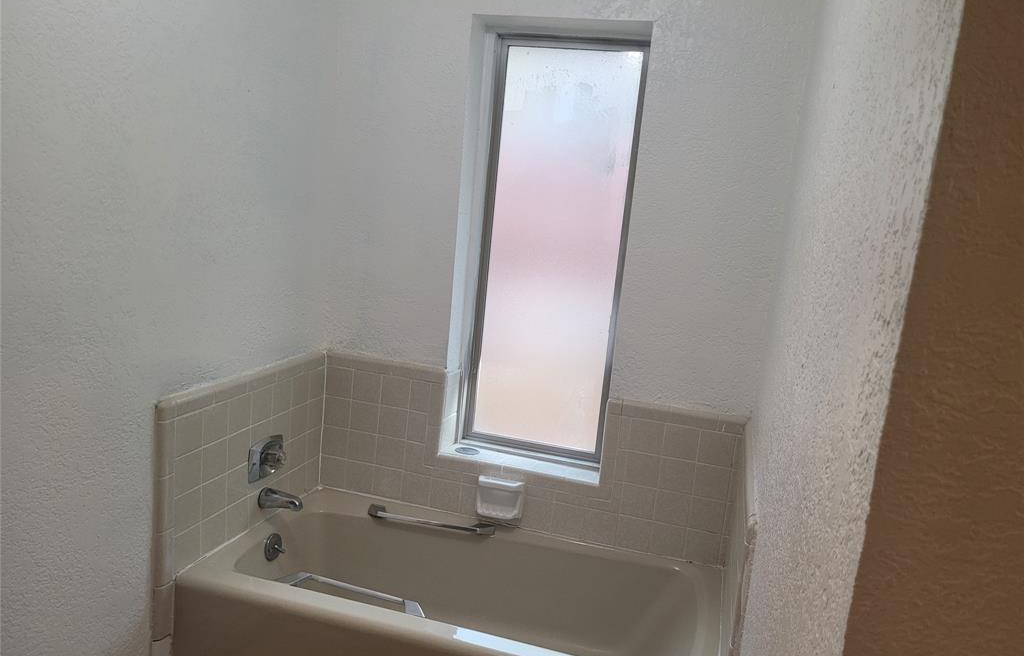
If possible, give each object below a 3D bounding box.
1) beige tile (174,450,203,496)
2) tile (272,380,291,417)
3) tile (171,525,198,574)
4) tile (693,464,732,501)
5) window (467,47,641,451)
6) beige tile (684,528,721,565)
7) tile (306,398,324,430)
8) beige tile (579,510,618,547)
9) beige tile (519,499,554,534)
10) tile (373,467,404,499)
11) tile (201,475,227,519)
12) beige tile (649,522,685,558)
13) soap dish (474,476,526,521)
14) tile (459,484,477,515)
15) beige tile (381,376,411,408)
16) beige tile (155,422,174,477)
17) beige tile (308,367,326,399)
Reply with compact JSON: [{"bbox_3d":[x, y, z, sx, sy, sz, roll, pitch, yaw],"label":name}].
[{"bbox_3d":[-0.890,0.398,2.114,0.008,0.108,0.108,8,10,16],"label":"beige tile"},{"bbox_3d":[-0.752,0.229,2.506,0.010,0.108,0.108,8,10,16],"label":"tile"},{"bbox_3d":[-0.900,0.612,2.124,0.009,0.108,0.108,8,10,15],"label":"tile"},{"bbox_3d":[0.631,0.487,2.420,0.108,0.108,0.008,8,10,16],"label":"tile"},{"bbox_3d":[0.141,-0.252,2.650,0.455,1.365,0.030,8,10,16],"label":"window"},{"bbox_3d":[0.613,0.702,2.459,0.108,0.108,0.009,8,10,15],"label":"beige tile"},{"bbox_3d":[-0.695,0.304,2.715,0.008,0.108,0.102,8,10,15],"label":"tile"},{"bbox_3d":[0.298,0.655,2.537,0.108,0.108,0.010,8,10,16],"label":"beige tile"},{"bbox_3d":[0.085,0.628,2.589,0.108,0.109,0.008,8,10,16],"label":"beige tile"},{"bbox_3d":[-0.438,0.553,2.753,0.108,0.108,0.008,8,10,16],"label":"tile"},{"bbox_3d":[-0.868,0.491,2.236,0.008,0.108,0.108,8,10,16],"label":"tile"},{"bbox_3d":[0.508,0.687,2.488,0.108,0.108,0.009,8,10,15],"label":"beige tile"},{"bbox_3d":[-0.044,0.587,2.604,0.152,0.145,0.052,8,10,15],"label":"soap dish"},{"bbox_3d":[-0.148,0.595,2.655,0.064,0.109,0.008,8,10,16],"label":"tile"},{"bbox_3d":[-0.408,0.229,2.697,0.108,0.108,0.008,8,10,16],"label":"beige tile"},{"bbox_3d":[-0.906,0.320,2.017,0.015,0.150,0.049,8,10,16],"label":"beige tile"},{"bbox_3d":[-0.685,0.196,2.696,0.008,0.108,0.102,8,10,15],"label":"beige tile"}]

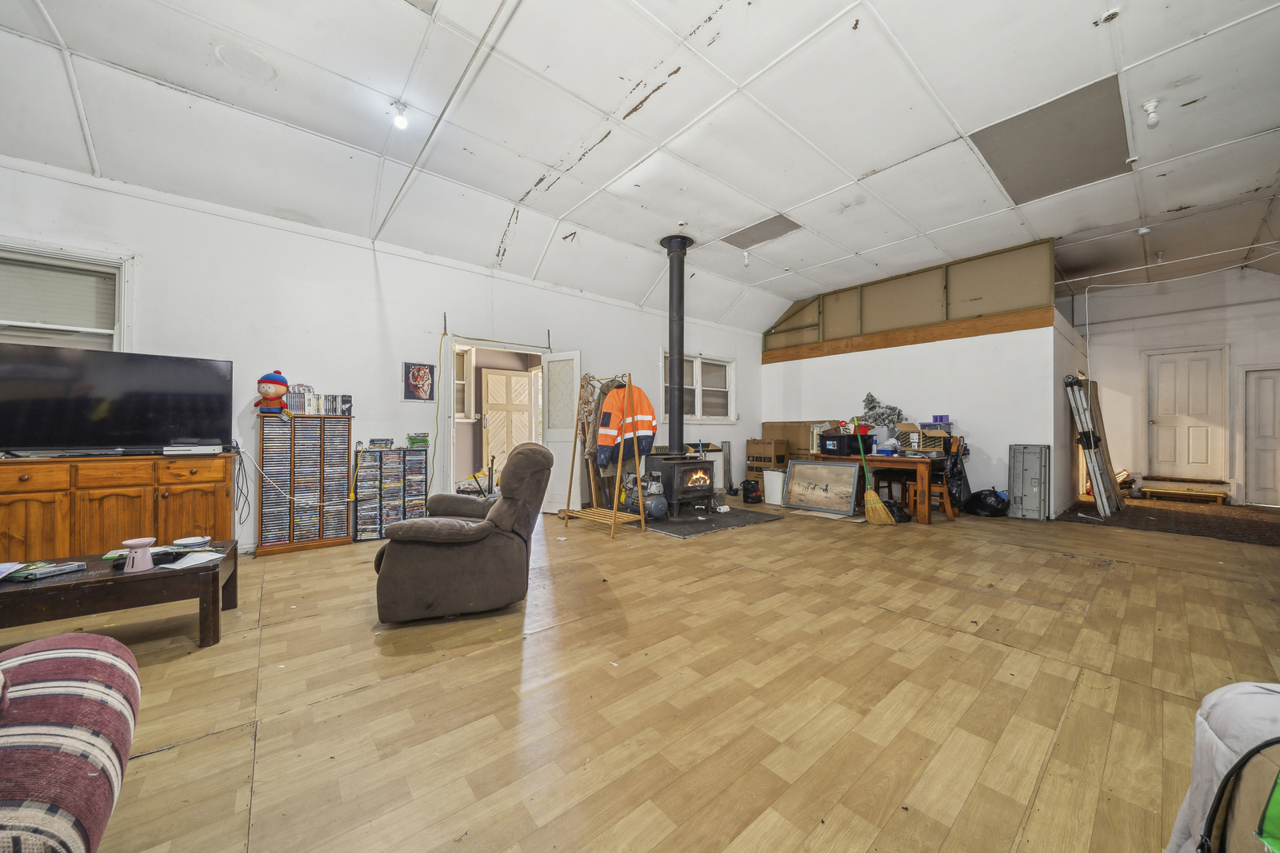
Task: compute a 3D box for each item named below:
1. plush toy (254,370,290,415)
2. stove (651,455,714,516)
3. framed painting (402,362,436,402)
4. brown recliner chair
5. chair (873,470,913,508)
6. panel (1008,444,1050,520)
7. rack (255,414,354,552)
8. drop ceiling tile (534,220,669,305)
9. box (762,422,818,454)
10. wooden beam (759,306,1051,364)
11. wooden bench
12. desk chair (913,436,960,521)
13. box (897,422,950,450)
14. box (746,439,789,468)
[{"bbox_3d":[-3.316,-0.307,3.838,0.240,0.390,0.200,0,0,-19],"label":"plush toy"},{"bbox_3d":[0.566,0.789,5.872,0.700,0.740,0.550,0,0,-26],"label":"stove"},{"bbox_3d":[-2.436,-0.495,4.721,0.345,0.430,0.025,0,0,-40],"label":"framed painting"},{"bbox_3d":[-1.189,0.654,3.121,1.050,1.060,0.980,0,0,-15],"label":"brown recliner chair"},{"bbox_3d":[3.871,0.696,6.481,0.520,1.000,0.450,0,0,-39],"label":"chair"},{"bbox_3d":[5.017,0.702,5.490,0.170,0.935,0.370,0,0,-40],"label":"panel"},{"bbox_3d":[-3.220,0.534,4.122,0.720,1.264,0.200,0,0,-39],"label":"rack"},{"bbox_3d":[-0.469,-2.236,6.005,1.912,0.030,0.930,0,-33,-39],"label":"drop ceiling tile"},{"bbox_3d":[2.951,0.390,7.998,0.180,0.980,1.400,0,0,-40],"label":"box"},{"bbox_3d":[3.893,-1.398,7.072,0.070,0.255,4.280,0,0,-40],"label":"wooden beam"},{"bbox_3d":[8.555,1.098,6.730,0.250,0.160,0.830,0,0,-40],"label":"wooden bench"},{"bbox_3d":[3.954,0.676,5.676,0.450,1.050,0.500,0,0,-39],"label":"desk chair"},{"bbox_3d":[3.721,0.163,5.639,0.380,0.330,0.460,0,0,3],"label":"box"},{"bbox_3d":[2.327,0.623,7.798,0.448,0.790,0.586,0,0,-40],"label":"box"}]

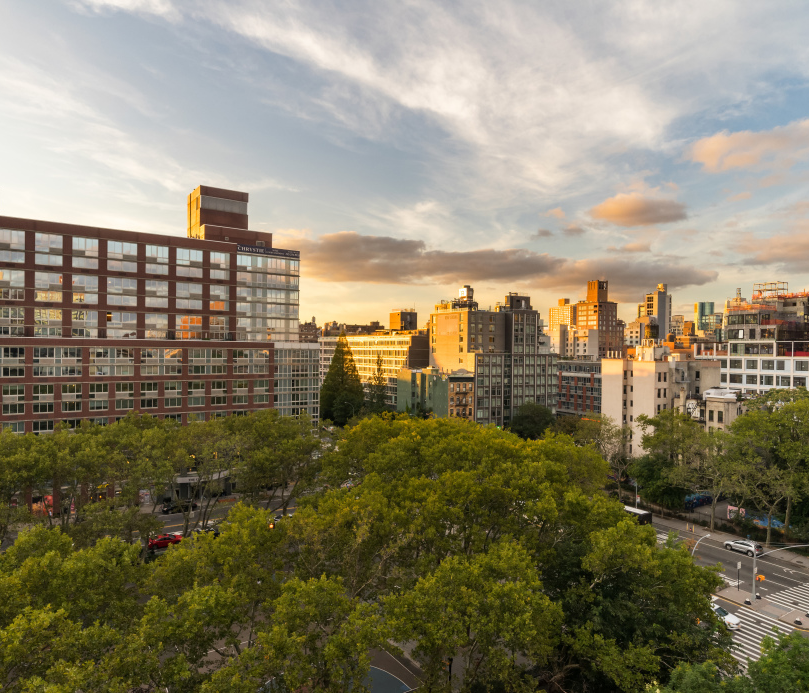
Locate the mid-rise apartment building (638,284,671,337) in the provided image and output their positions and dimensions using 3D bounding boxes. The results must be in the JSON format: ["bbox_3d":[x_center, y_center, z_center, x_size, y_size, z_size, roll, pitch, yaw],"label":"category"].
[{"bbox_3d":[156.711,-3.836,343.741,13.400,69.400,14.400,1,0,-32],"label":"mid-rise apartment building"}]

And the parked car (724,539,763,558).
[{"bbox_3d":[45.325,26.682,73.187,1.850,1.660,4.700,1,0,-29],"label":"parked car"}]

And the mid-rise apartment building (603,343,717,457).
[{"bbox_3d":[60.292,14.677,128.539,25.600,28.200,13.600,1,0,-32],"label":"mid-rise apartment building"}]

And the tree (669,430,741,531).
[{"bbox_3d":[44.824,20.053,81.525,10.500,15.000,10.500,1,0,-29],"label":"tree"}]

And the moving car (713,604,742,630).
[{"bbox_3d":[31.850,27.388,56.279,1.830,1.460,4.700,1,0,-18],"label":"moving car"}]

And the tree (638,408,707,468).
[{"bbox_3d":[44.847,19.110,91.899,11.800,17.000,11.800,1,0,-29],"label":"tree"}]

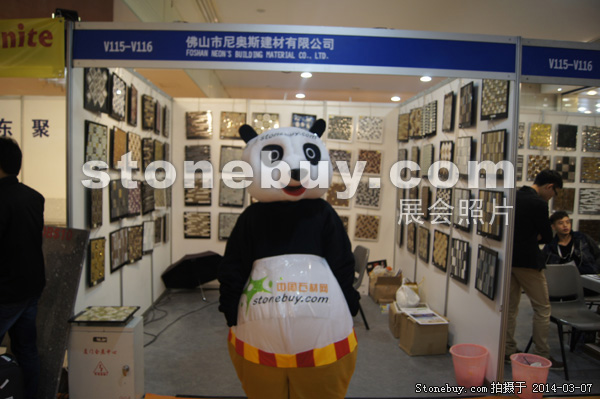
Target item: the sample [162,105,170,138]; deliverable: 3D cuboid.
[{"bbox_3d":[-1.605,-0.922,5.384,0.025,0.355,0.335,1,3,-7],"label":"sample"}]

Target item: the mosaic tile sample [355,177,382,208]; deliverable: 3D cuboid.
[{"bbox_3d":[0.918,-0.050,6.024,0.340,0.342,0.026,1,4,-3],"label":"mosaic tile sample"}]

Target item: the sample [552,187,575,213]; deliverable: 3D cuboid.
[{"bbox_3d":[3.635,0.019,6.198,0.335,0.355,0.025,1,3,-3],"label":"sample"}]

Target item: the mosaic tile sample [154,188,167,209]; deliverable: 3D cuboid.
[{"bbox_3d":[-1.593,-0.084,5.109,0.026,0.342,0.340,2,4,0],"label":"mosaic tile sample"}]

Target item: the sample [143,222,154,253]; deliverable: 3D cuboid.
[{"bbox_3d":[-1.587,0.407,4.707,0.025,0.345,0.335,1,3,3],"label":"sample"}]

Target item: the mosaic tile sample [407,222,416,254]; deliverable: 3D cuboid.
[{"bbox_3d":[1.286,0.437,5.174,0.026,0.342,0.340,2,4,0],"label":"mosaic tile sample"}]

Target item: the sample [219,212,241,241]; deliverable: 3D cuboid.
[{"bbox_3d":[-0.890,0.361,5.910,0.335,0.355,0.030,1,3,-3],"label":"sample"}]

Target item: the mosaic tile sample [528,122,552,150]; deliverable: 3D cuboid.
[{"bbox_3d":[3.302,-0.866,6.199,0.325,0.358,0.025,1,3,-3],"label":"mosaic tile sample"}]

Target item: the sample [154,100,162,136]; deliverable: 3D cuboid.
[{"bbox_3d":[-1.597,-0.909,5.050,0.022,0.357,0.337,1,3,-11],"label":"sample"}]

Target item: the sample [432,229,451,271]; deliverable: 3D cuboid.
[{"bbox_3d":[1.361,0.491,4.323,0.030,0.350,0.350,1,3,-3],"label":"sample"}]

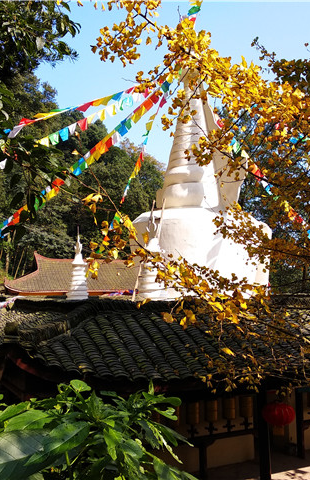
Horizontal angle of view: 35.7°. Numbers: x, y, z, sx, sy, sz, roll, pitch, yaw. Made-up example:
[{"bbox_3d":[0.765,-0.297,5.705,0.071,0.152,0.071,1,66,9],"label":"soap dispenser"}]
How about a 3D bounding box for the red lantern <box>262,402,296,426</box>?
[{"bbox_3d":[2.083,2.943,8.106,0.570,0.410,0.570,0,-7,0],"label":"red lantern"}]

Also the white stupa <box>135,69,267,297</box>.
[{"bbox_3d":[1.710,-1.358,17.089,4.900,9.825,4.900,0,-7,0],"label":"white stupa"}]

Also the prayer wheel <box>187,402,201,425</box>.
[{"bbox_3d":[0.819,3.714,10.280,0.280,0.450,0.280,0,-7,0],"label":"prayer wheel"}]

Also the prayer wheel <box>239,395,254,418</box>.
[{"bbox_3d":[2.074,3.789,10.898,0.280,0.450,0.280,0,-7,0],"label":"prayer wheel"}]

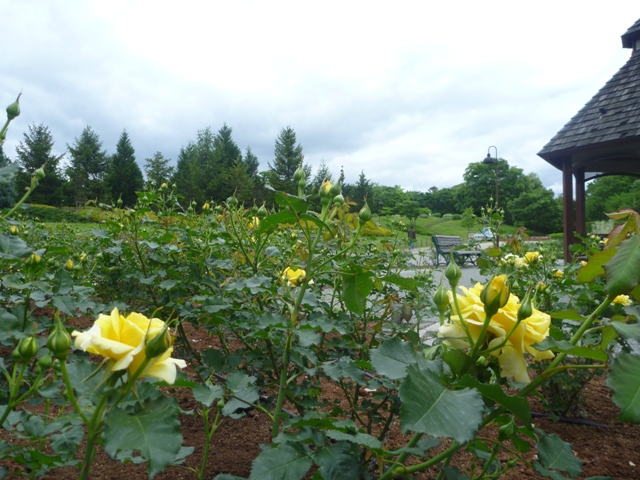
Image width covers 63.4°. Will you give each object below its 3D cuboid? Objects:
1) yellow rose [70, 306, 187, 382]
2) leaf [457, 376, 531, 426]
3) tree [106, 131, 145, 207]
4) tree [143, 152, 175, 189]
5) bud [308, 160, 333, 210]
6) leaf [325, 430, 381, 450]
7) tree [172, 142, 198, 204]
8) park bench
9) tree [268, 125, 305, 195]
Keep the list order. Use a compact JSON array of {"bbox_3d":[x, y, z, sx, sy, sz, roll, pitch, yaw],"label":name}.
[{"bbox_3d":[-0.169,0.095,0.460,0.101,0.068,0.085,-1,0,0],"label":"yellow rose"},{"bbox_3d":[0.138,0.128,0.410,0.060,0.041,0.040,-1,0,0],"label":"leaf"},{"bbox_3d":[-18.785,-6.809,50.000,3.863,7.533,3.900,-1,0,0],"label":"tree"},{"bbox_3d":[-17.982,-7.002,58.000,3.400,6.200,3.400,0,-1,0],"label":"tree"},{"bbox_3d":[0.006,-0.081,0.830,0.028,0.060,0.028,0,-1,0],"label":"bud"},{"bbox_3d":[0.036,0.221,0.570,0.062,0.022,0.040,0,-1,0],"label":"leaf"},{"bbox_3d":[-14.441,-7.193,56.000,3.100,7.200,3.100,0,-1,0],"label":"tree"},{"bbox_3d":[3.586,0.308,13.500,0.620,0.800,1.600,-1,-1,38],"label":"park bench"},{"bbox_3d":[-3.732,-8.059,56.000,4.100,8.500,4.100,0,-1,0],"label":"tree"}]

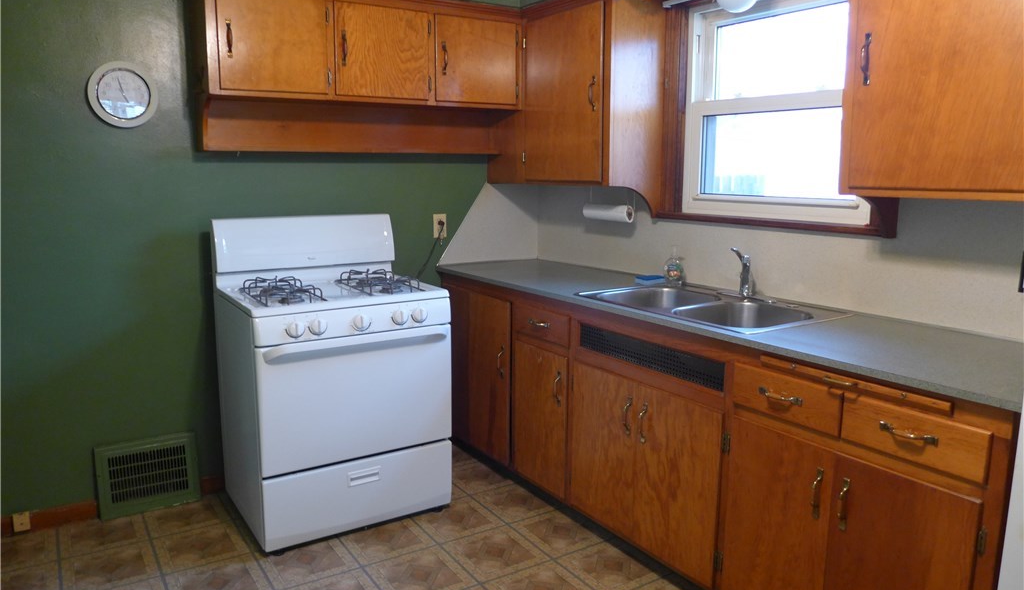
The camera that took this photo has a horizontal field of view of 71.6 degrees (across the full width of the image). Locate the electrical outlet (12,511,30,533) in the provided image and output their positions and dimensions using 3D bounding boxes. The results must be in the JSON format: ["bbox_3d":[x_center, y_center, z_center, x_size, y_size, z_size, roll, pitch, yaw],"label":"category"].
[{"bbox_3d":[-1.855,0.864,2.689,0.053,0.075,0.025,-5,11,-33],"label":"electrical outlet"}]

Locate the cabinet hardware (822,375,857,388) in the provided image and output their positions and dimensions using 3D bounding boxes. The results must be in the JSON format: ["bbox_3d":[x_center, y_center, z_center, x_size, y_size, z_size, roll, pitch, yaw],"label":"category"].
[{"bbox_3d":[0.813,0.214,1.758,0.025,0.011,0.089,-5,11,-33],"label":"cabinet hardware"}]

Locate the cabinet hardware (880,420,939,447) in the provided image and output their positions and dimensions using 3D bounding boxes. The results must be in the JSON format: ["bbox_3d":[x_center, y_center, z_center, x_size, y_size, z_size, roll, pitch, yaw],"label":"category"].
[{"bbox_3d":[0.909,0.322,1.633,0.029,0.021,0.133,-5,11,-33],"label":"cabinet hardware"}]

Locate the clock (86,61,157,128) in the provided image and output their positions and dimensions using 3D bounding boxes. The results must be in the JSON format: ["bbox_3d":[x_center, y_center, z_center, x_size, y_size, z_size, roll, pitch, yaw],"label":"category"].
[{"bbox_3d":[-1.463,-0.752,2.667,0.237,0.237,0.041,-5,11,-33],"label":"clock"}]

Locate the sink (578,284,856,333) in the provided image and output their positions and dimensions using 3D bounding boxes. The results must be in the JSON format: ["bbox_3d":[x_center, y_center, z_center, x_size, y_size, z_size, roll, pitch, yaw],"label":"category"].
[{"bbox_3d":[0.692,0.114,2.561,0.543,0.178,0.779,-5,11,-33],"label":"sink"}]

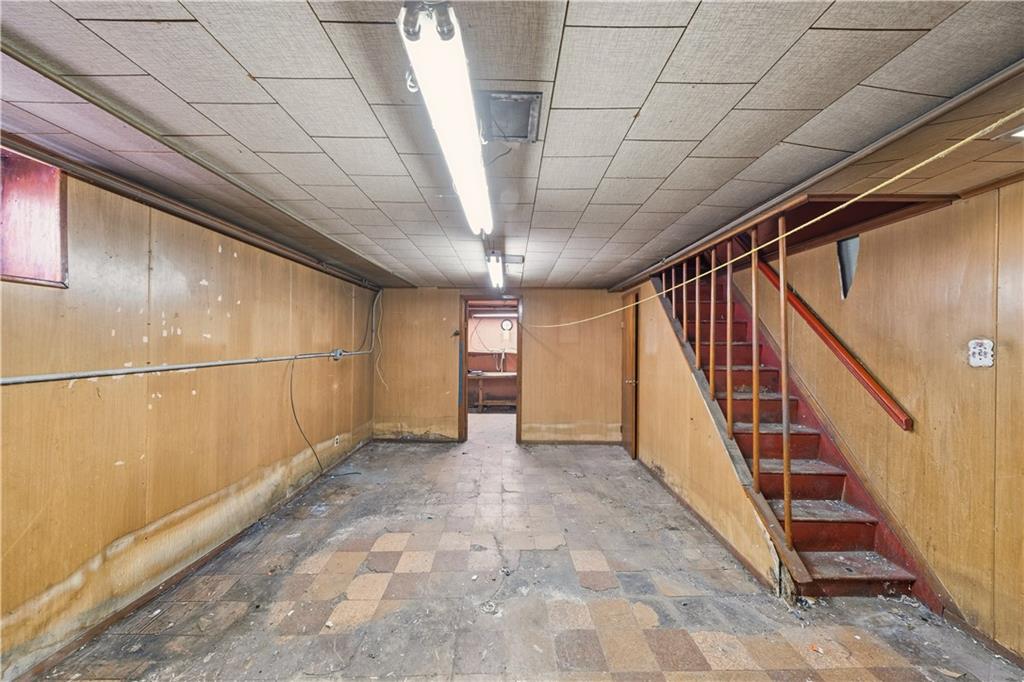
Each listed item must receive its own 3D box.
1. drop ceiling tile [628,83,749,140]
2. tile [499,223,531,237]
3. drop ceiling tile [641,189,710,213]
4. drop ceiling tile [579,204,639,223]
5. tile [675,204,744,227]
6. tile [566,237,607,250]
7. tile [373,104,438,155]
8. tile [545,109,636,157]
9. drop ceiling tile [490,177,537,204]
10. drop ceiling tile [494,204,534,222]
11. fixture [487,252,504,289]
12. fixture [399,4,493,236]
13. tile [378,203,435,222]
[{"bbox_3d":[0.588,-0.787,1.181,0.305,0.020,0.302,1,-1,0],"label":"drop ceiling tile"},{"bbox_3d":[-0.025,-0.776,2.365,0.305,0.020,0.302,1,-1,0],"label":"tile"},{"bbox_3d":[0.891,-0.772,1.882,0.305,0.020,0.302,1,-1,0],"label":"drop ceiling tile"},{"bbox_3d":[0.586,-0.773,2.066,0.305,0.020,0.302,1,-1,0],"label":"drop ceiling tile"},{"bbox_3d":[1.220,-0.774,2.098,0.304,0.020,0.306,4,-1,0],"label":"tile"},{"bbox_3d":[0.593,-0.772,2.671,0.307,0.020,0.297,1,-1,0],"label":"tile"},{"bbox_3d":[-0.328,-0.802,1.303,0.307,0.020,0.297,1,-1,0],"label":"tile"},{"bbox_3d":[0.286,-0.803,1.316,0.304,0.020,0.300,1,-1,0],"label":"tile"},{"bbox_3d":[-0.021,-0.792,1.780,0.307,0.020,0.297,1,-1,0],"label":"drop ceiling tile"},{"bbox_3d":[-0.025,-0.796,2.106,0.307,0.020,0.300,1,-1,0],"label":"drop ceiling tile"},{"bbox_3d":[-0.155,-0.707,3.553,0.130,0.110,1.240,1,-1,0],"label":"fixture"},{"bbox_3d":[-0.160,-0.664,1.281,0.125,0.131,1.221,1,-1,0],"label":"fixture"},{"bbox_3d":[-0.640,-0.802,2.100,0.304,0.020,0.297,1,-1,0],"label":"tile"}]

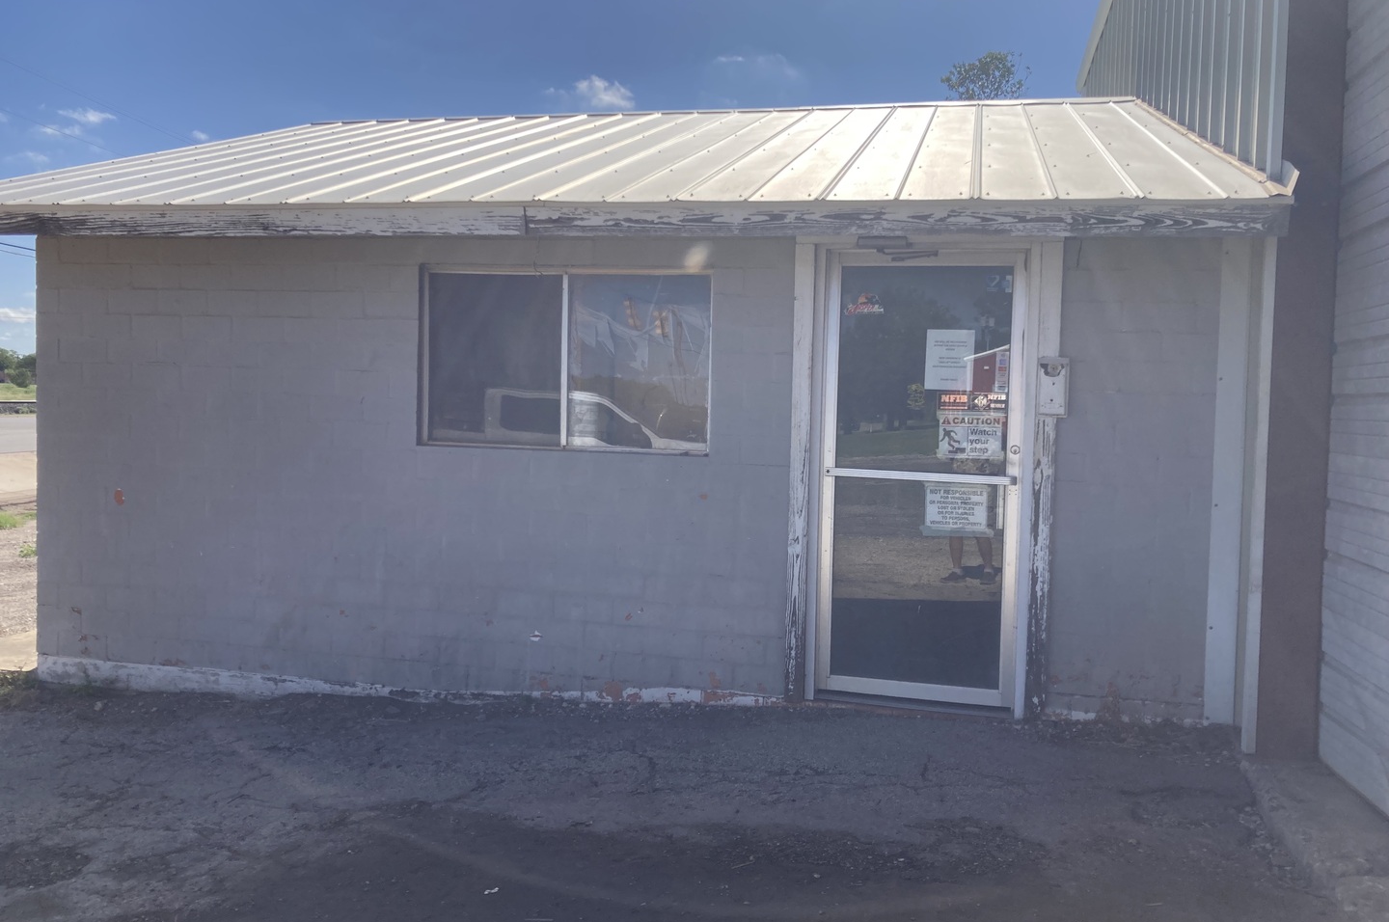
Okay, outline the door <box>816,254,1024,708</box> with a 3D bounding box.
[{"bbox_3d":[1.057,0.075,5.287,0.905,2.108,0.060,2,3,12],"label":"door"}]

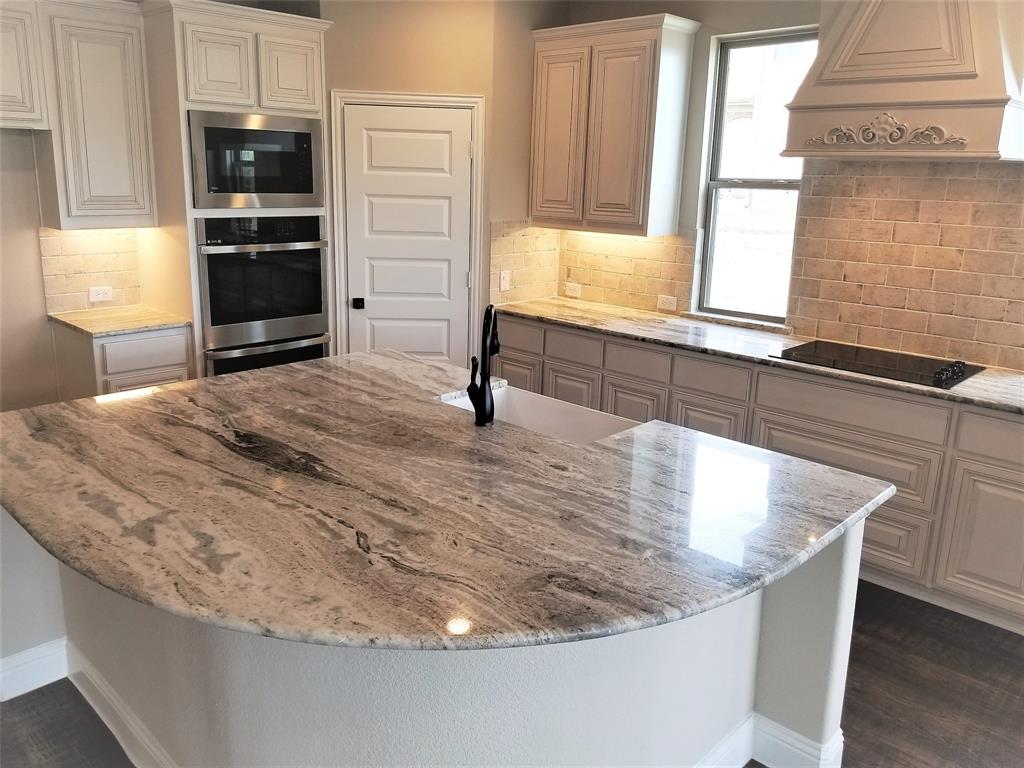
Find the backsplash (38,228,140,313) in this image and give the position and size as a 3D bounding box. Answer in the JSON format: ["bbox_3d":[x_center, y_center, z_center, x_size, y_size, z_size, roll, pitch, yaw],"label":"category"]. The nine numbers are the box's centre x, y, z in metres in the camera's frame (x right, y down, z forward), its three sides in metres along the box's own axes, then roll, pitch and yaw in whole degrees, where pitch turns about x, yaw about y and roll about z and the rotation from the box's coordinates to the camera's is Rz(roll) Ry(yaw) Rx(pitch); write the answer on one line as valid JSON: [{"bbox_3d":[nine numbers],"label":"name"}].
[{"bbox_3d":[-2.338,-0.646,4.290,0.013,0.460,0.495,15,20,40],"label":"backsplash"}]

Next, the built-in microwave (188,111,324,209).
[{"bbox_3d":[-1.484,-1.218,4.217,0.421,0.472,0.768,15,20,40],"label":"built-in microwave"}]

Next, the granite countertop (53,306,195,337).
[{"bbox_3d":[-2.094,-0.338,4.113,0.696,0.031,0.486,15,20,40],"label":"granite countertop"}]

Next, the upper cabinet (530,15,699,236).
[{"bbox_3d":[0.559,-1.493,4.582,0.959,1.147,0.406,15,20,40],"label":"upper cabinet"}]

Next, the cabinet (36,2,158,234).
[{"bbox_3d":[-2.172,-1.367,3.947,0.394,1.114,0.476,15,20,40],"label":"cabinet"}]

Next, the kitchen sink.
[{"bbox_3d":[0.103,0.226,2.743,0.737,0.242,0.433,15,20,40],"label":"kitchen sink"}]

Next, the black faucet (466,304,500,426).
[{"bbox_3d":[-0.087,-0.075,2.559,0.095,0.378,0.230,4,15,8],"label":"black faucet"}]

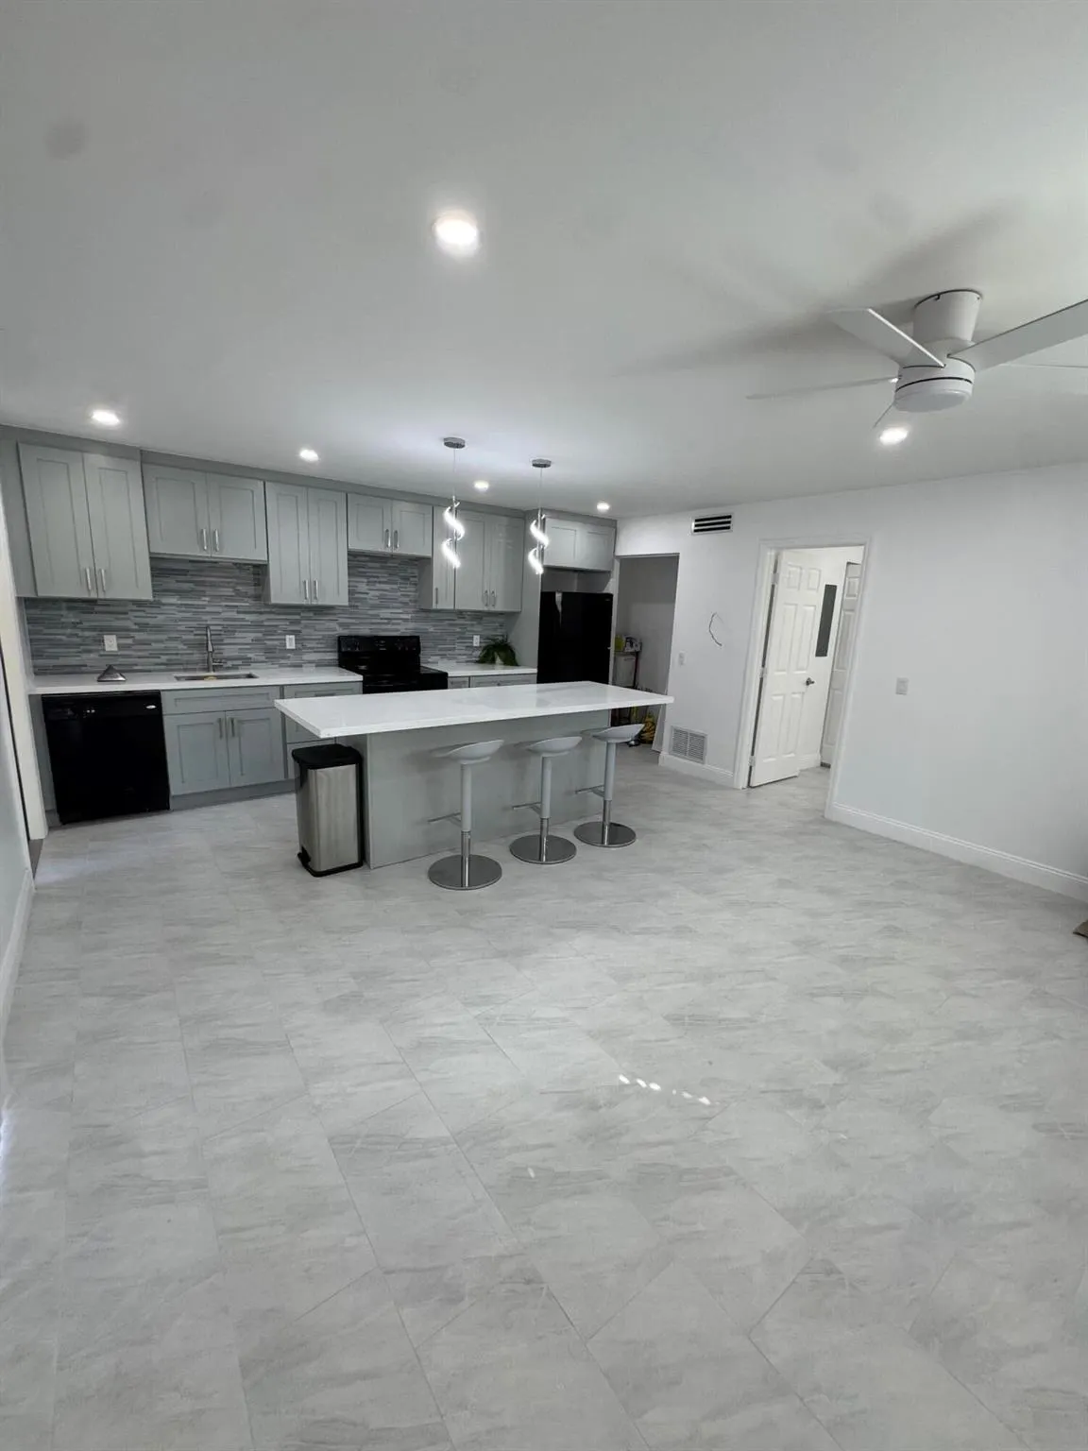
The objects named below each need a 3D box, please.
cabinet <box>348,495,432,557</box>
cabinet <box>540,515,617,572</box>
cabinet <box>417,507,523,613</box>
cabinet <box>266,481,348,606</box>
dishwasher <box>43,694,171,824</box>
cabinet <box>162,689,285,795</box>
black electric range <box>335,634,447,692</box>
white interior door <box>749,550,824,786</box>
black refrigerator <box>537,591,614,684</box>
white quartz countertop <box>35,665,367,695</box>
[{"bbox_3d":[-1.390,-1.724,5.143,0.753,0.435,0.325,-6,15,-36],"label":"cabinet"},{"bbox_3d":[0.204,-1.869,6.149,0.910,0.440,0.575,-6,15,-36],"label":"cabinet"},{"bbox_3d":[-0.688,-1.581,5.683,0.990,0.910,0.320,-6,15,-35],"label":"cabinet"},{"bbox_3d":[-1.955,-1.442,4.786,0.604,0.888,0.325,-6,15,-36],"label":"cabinet"},{"bbox_3d":[-3.048,0.154,4.137,0.610,0.856,0.610,-6,15,-35],"label":"dishwasher"},{"bbox_3d":[-2.491,0.044,4.537,0.762,0.761,0.615,-6,15,-35],"label":"cabinet"},{"bbox_3d":[-1.357,-0.182,5.293,0.765,1.190,0.690,-6,15,-36],"label":"black electric range"},{"bbox_3d":[2.219,-0.476,5.306,0.725,2.050,0.040,-6,15,-36],"label":"white interior door"},{"bbox_3d":[0.152,-0.552,6.241,0.755,1.665,0.750,-6,15,-35],"label":"black refrigerator"},{"bbox_3d":[-2.491,-0.352,4.415,2.048,0.040,0.680,-6,15,-36],"label":"white quartz countertop"}]

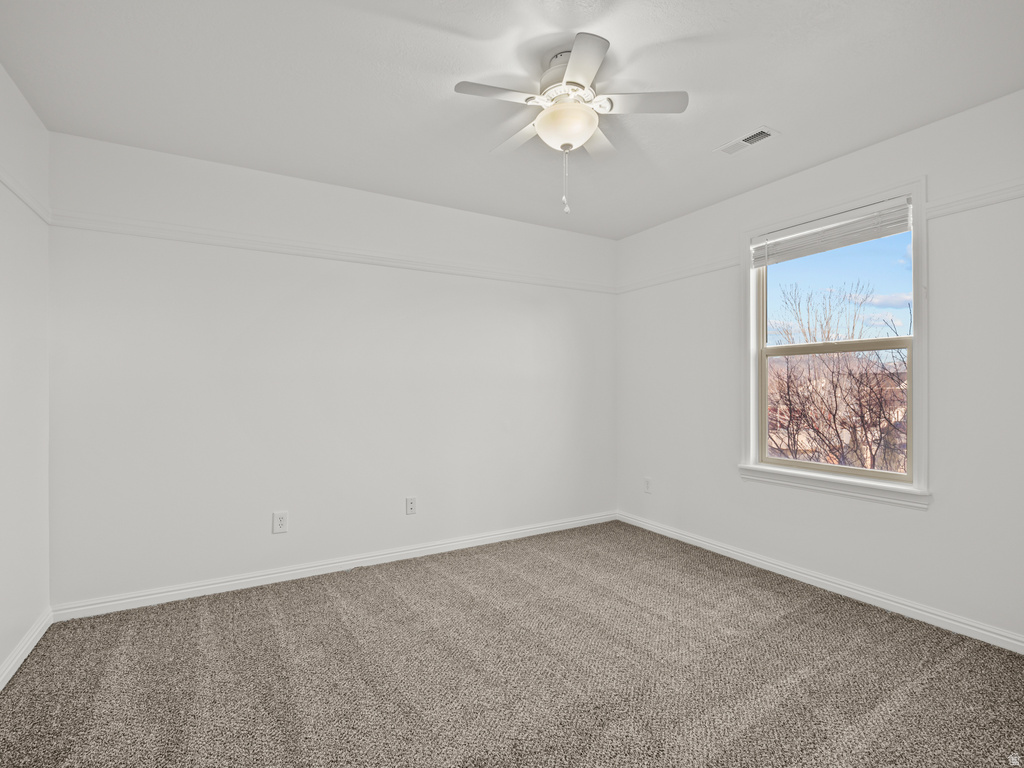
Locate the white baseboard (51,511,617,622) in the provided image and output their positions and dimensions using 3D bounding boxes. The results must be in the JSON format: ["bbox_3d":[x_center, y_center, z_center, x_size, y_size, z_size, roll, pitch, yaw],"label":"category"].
[{"bbox_3d":[-0.672,1.135,3.220,3.673,0.086,0.015,0,0,-29],"label":"white baseboard"}]

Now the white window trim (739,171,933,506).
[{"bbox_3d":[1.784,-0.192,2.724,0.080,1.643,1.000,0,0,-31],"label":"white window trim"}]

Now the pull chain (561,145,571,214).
[{"bbox_3d":[0.212,-0.798,1.860,0.032,0.262,0.027,0,0,6],"label":"pull chain"}]

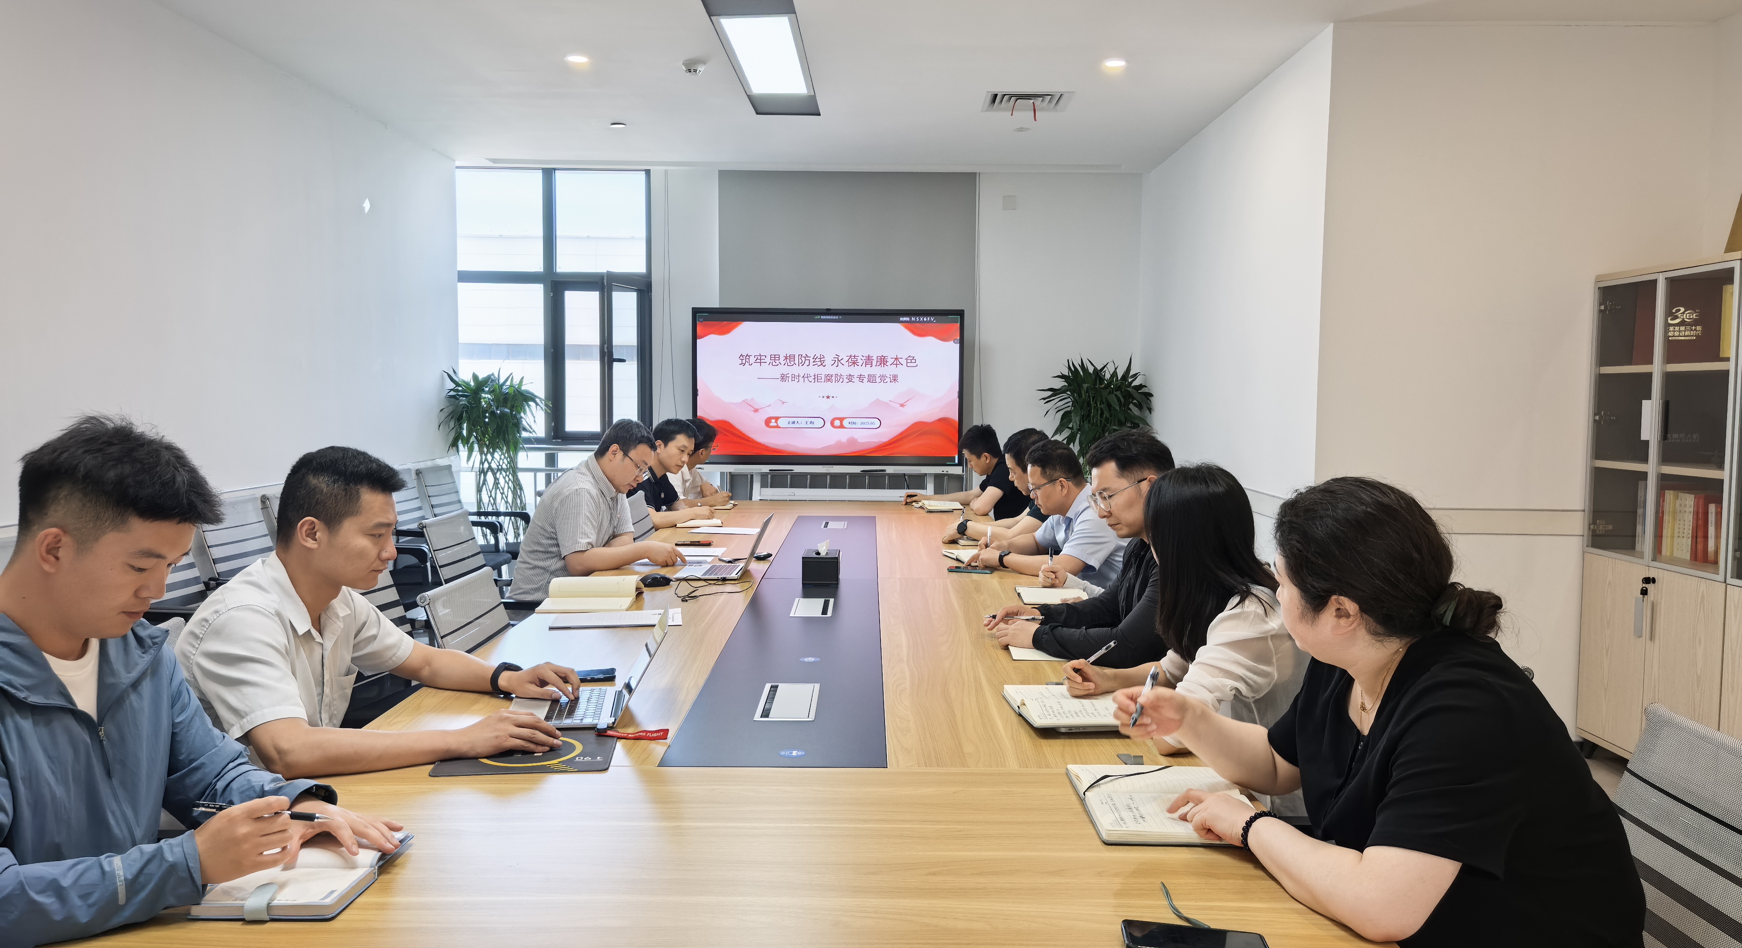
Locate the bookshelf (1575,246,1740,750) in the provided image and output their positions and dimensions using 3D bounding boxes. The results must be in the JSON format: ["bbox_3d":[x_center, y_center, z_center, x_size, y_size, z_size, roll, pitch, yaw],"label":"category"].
[{"bbox_3d":[2.940,0.203,4.247,0.395,1.850,0.775,0,4,0],"label":"bookshelf"}]

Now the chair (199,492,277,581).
[{"bbox_3d":[-2.288,0.582,4.838,0.600,0.960,0.560,0,4,3],"label":"chair"}]

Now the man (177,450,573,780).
[{"bbox_3d":[-0.980,0.576,2.333,0.780,1.290,0.660,1,4,5],"label":"man"}]

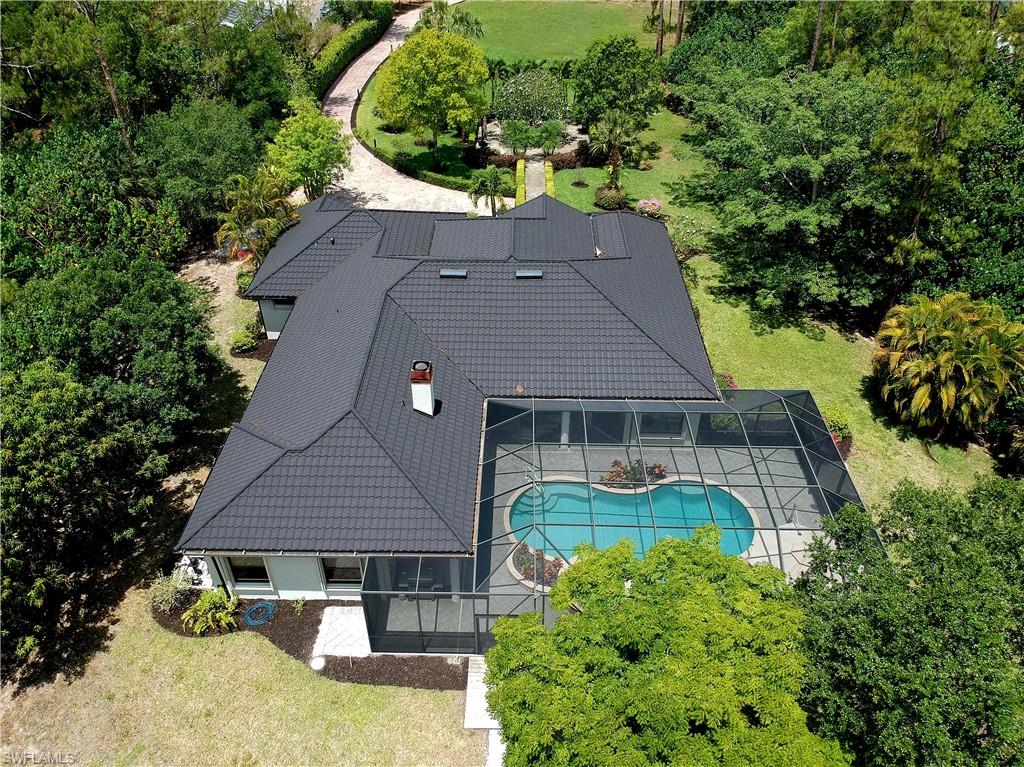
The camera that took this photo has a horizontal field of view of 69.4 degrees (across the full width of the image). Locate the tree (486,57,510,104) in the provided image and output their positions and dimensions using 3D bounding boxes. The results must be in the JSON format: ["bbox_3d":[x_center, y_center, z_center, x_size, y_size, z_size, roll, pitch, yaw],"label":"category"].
[{"bbox_3d":[-1.314,-25.955,63.524,2.200,3.950,2.200,1,39,1],"label":"tree"}]

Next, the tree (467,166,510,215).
[{"bbox_3d":[-1.414,-12.004,46.768,2.800,3.500,2.800,1,39,1],"label":"tree"}]

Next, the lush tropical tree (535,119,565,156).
[{"bbox_3d":[2.796,-18.196,55.041,2.250,2.650,2.250,1,39,1],"label":"lush tropical tree"}]

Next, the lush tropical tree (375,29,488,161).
[{"bbox_3d":[-6.000,-21.500,56.600,8.500,10.200,8.500,1,38,1],"label":"lush tropical tree"}]

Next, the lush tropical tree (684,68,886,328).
[{"bbox_3d":[13.725,-9.279,37.275,9.300,11.300,9.300,1,39,1],"label":"lush tropical tree"}]

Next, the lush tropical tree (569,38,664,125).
[{"bbox_3d":[8.296,-23.883,58.662,7.100,6.900,7.100,1,39,1],"label":"lush tropical tree"}]

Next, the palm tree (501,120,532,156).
[{"bbox_3d":[0.370,-19.950,60.300,2.600,3.000,2.600,1,38,1],"label":"palm tree"}]

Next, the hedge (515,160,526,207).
[{"bbox_3d":[0.601,-13.529,50.897,0.650,0.650,8.600,1,39,1],"label":"hedge"}]

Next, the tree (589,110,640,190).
[{"bbox_3d":[7.470,-17.200,54.600,3.800,5.900,3.800,1,38,1],"label":"tree"}]

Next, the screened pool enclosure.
[{"bbox_3d":[3.919,4.373,27.954,17.100,4.410,10.340,1,38,1],"label":"screened pool enclosure"}]

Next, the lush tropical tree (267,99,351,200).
[{"bbox_3d":[-14.000,-16.050,51.800,5.800,7.700,5.800,1,38,1],"label":"lush tropical tree"}]

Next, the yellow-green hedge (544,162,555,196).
[{"bbox_3d":[2.855,-15.300,56.367,0.620,0.660,7.400,1,38,1],"label":"yellow-green hedge"}]

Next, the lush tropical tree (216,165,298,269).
[{"bbox_3d":[-16.600,-11.450,48.100,5.000,5.100,5.000,1,38,1],"label":"lush tropical tree"}]

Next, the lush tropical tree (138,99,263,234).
[{"bbox_3d":[-18.348,-12.628,43.950,6.400,8.000,6.400,1,39,1],"label":"lush tropical tree"}]

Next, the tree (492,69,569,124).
[{"bbox_3d":[1.730,-25.300,65.700,6.500,4.700,6.500,1,38,1],"label":"tree"}]

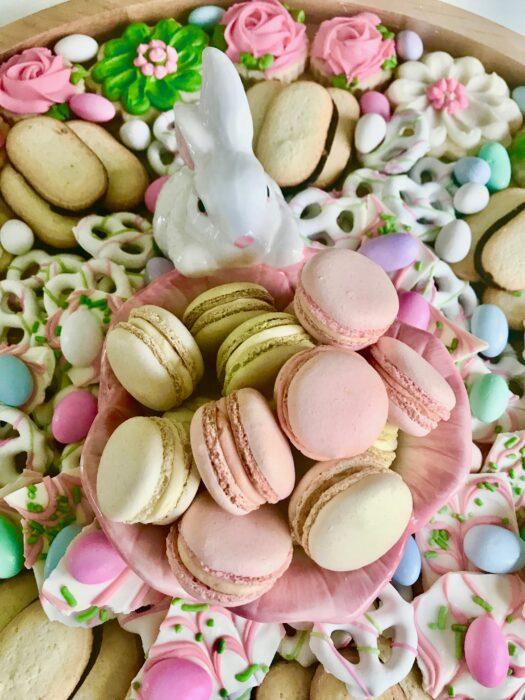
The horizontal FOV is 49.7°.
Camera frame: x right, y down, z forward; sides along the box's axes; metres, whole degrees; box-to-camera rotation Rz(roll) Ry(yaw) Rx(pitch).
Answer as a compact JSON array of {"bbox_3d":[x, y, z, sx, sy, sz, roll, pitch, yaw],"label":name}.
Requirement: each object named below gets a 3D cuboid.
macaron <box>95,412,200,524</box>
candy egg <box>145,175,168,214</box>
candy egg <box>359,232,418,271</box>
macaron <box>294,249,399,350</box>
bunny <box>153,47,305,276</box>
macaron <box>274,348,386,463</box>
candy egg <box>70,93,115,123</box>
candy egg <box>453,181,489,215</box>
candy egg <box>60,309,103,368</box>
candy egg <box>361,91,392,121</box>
[{"bbox_3d":[-0.043,0.044,0.211,0.041,0.019,0.041,-13,55,40],"label":"macaron"},{"bbox_3d":[-0.050,-0.080,0.288,0.017,0.017,0.025,21,60,10],"label":"candy egg"},{"bbox_3d":[0.059,-0.046,0.266,0.029,0.017,0.017,-16,64,-8],"label":"candy egg"},{"bbox_3d":[0.037,-0.023,0.252,0.045,0.025,0.045,9,58,-15],"label":"macaron"},{"bbox_3d":[-0.017,-0.082,0.252,0.066,0.096,0.064,-14,61,-8],"label":"bunny"},{"bbox_3d":[0.027,0.021,0.226,0.045,0.024,0.045,5,79,-24],"label":"macaron"},{"bbox_3d":[-0.097,-0.139,0.324,0.029,0.016,0.016,20,65,10],"label":"candy egg"},{"bbox_3d":[0.108,-0.079,0.294,0.023,0.016,0.016,-26,66,-20],"label":"candy egg"},{"bbox_3d":[-0.077,-0.005,0.242,0.018,0.018,0.025,-4,68,-2],"label":"candy egg"},{"bbox_3d":[0.065,-0.139,0.325,0.017,0.017,0.027,0,63,0],"label":"candy egg"}]

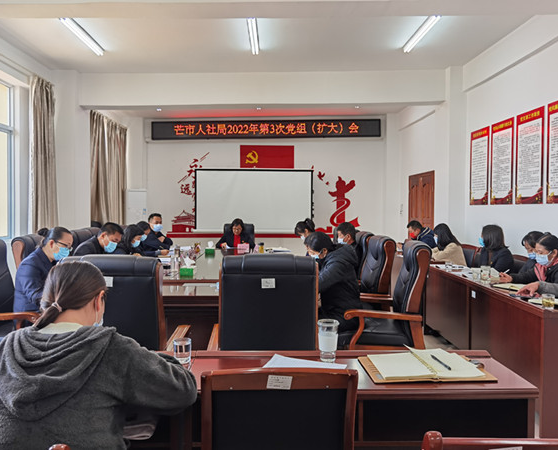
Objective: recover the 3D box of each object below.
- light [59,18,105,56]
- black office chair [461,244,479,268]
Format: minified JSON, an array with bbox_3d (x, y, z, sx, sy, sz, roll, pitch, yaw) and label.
[{"bbox_3d":[-2.260,-2.220,5.480,0.125,0.090,1.220,0,2,-1],"label":"light"},{"bbox_3d":[2.190,0.695,5.950,0.570,0.920,0.500,0,2,-1],"label":"black office chair"}]

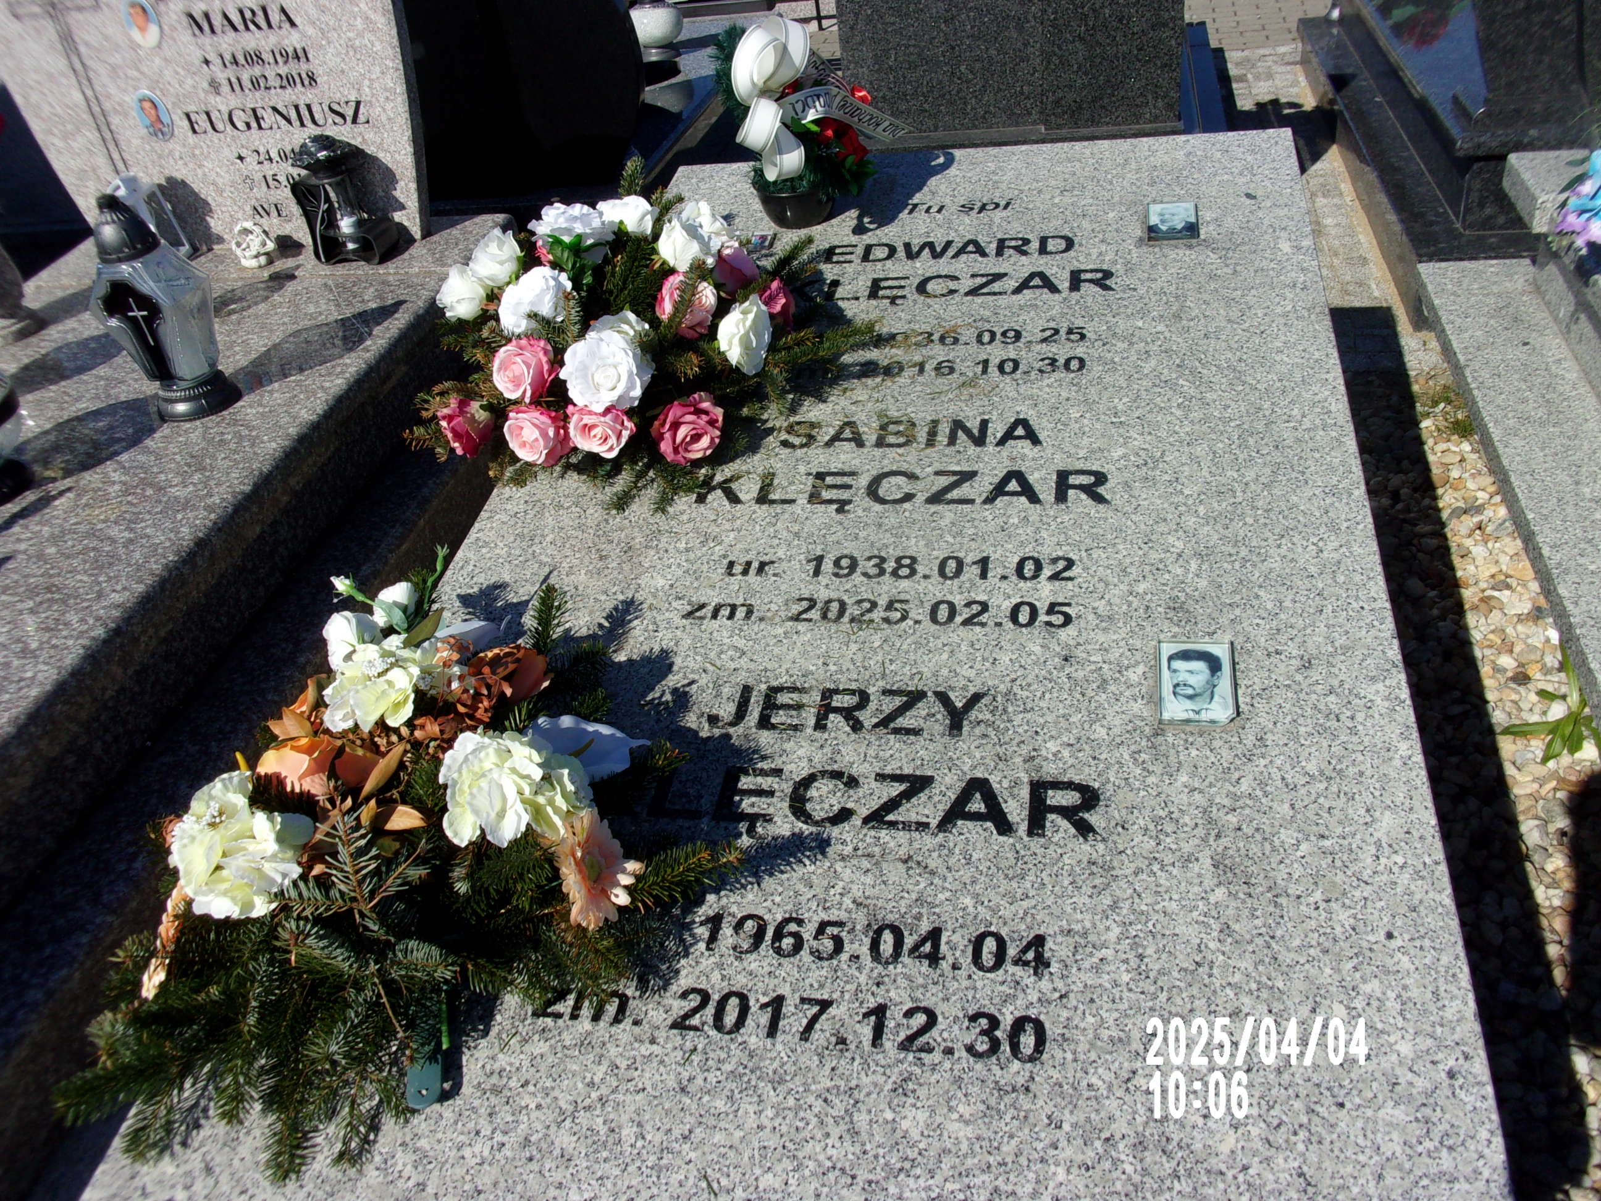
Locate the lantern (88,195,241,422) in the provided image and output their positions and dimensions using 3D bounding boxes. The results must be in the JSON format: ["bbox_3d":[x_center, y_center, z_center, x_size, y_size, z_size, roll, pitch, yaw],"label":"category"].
[{"bbox_3d":[-0.810,-0.368,1.627,0.113,0.282,0.113,1,37,14],"label":"lantern"}]

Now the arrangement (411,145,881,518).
[{"bbox_3d":[-0.180,-0.359,1.593,0.508,0.180,0.551,1,43,14],"label":"arrangement"}]

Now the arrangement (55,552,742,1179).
[{"bbox_3d":[-0.274,0.161,1.040,0.470,0.166,0.537,1,43,14],"label":"arrangement"}]

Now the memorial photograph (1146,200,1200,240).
[{"bbox_3d":[0.501,-0.510,1.746,0.063,0.009,0.093,1,43,14],"label":"memorial photograph"}]

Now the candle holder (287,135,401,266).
[{"bbox_3d":[-0.733,-0.640,2.072,0.123,0.185,0.096,4,37,18],"label":"candle holder"}]

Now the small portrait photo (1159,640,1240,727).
[{"bbox_3d":[0.343,0.072,1.125,0.060,0.009,0.091,1,43,14],"label":"small portrait photo"}]

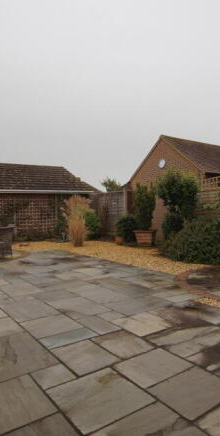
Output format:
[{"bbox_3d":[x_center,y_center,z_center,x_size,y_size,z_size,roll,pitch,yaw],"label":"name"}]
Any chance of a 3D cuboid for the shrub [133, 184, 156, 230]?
[{"bbox_3d":[1.255,-0.382,10.600,0.860,1.650,0.860,-1,1,0],"label":"shrub"}]

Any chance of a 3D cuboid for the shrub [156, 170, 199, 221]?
[{"bbox_3d":[2.132,-0.742,9.200,1.400,1.620,1.300,-1,1,12],"label":"shrub"}]

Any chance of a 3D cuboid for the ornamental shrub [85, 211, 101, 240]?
[{"bbox_3d":[-0.791,0.306,12.800,0.800,1.260,0.750,-2,2,-36],"label":"ornamental shrub"}]

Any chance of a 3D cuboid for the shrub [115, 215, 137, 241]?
[{"bbox_3d":[0.588,0.417,11.050,0.750,1.120,0.800,-1,2,0],"label":"shrub"}]

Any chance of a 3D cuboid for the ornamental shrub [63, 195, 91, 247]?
[{"bbox_3d":[-1.243,0.152,10.777,1.050,1.950,1.000,-1,1,0],"label":"ornamental shrub"}]

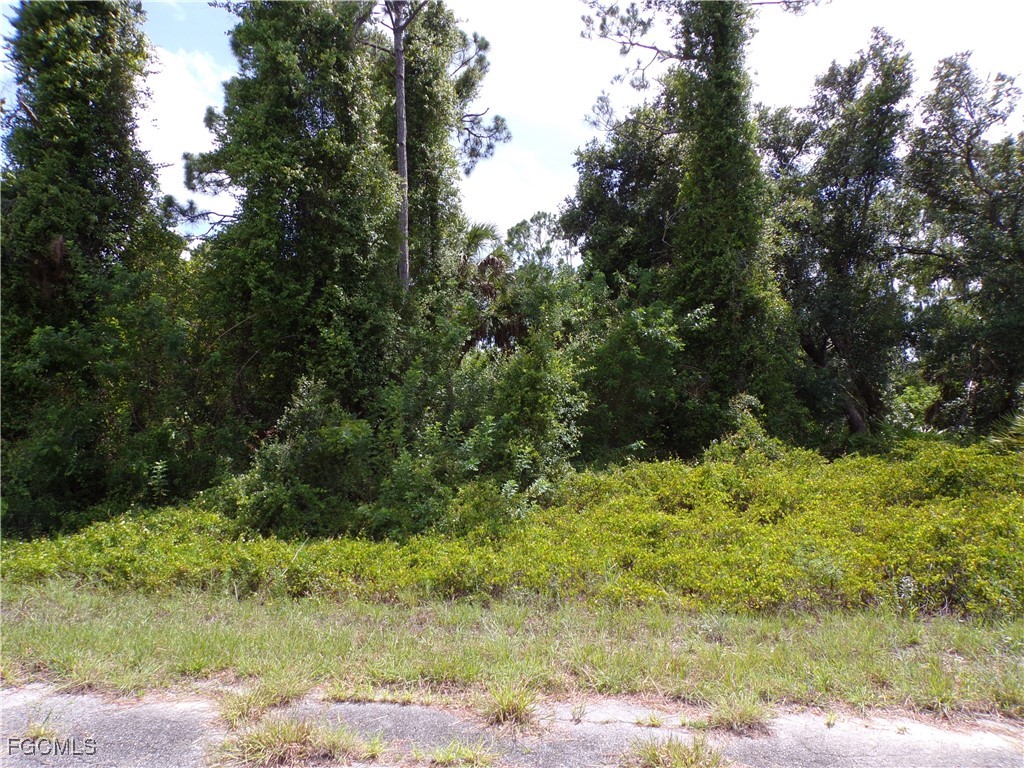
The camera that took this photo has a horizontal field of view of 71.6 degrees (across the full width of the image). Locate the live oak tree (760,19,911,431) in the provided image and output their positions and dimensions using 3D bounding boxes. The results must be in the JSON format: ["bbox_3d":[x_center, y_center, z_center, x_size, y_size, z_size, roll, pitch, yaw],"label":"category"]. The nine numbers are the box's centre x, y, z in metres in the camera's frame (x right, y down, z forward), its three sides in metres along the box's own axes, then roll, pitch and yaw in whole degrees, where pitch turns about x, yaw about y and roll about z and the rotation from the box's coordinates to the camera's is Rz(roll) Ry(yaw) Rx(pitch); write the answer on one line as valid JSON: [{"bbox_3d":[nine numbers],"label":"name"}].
[{"bbox_3d":[6.400,-2.720,14.000,3.200,8.500,3.200,0,-2,0],"label":"live oak tree"}]

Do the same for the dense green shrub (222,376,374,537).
[{"bbox_3d":[-2.250,0.820,7.500,1.600,1.750,1.500,0,-2,0],"label":"dense green shrub"}]

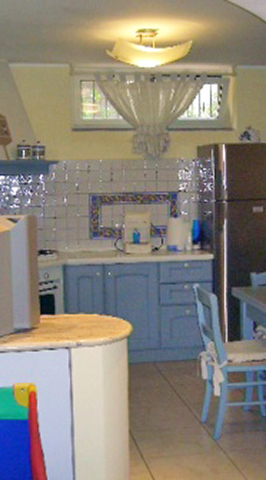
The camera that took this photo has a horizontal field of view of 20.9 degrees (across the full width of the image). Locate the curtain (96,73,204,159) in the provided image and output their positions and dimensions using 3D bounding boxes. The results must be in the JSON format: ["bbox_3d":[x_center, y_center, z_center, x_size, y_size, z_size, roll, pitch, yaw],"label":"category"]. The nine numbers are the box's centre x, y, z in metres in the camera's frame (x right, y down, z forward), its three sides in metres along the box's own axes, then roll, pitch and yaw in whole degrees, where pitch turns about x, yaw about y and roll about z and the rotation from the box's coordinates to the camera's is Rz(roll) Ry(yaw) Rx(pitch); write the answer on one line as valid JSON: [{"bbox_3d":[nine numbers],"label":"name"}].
[{"bbox_3d":[0.153,-1.089,6.326,0.960,0.750,0.110,-2,5,-10],"label":"curtain"}]

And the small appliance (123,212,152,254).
[{"bbox_3d":[0.025,-0.062,6.221,0.240,0.345,0.250,-2,5,-10],"label":"small appliance"}]

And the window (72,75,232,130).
[{"bbox_3d":[0.168,-1.230,6.450,1.440,0.510,0.110,-2,5,-10],"label":"window"}]

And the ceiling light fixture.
[{"bbox_3d":[0.113,-1.292,4.877,0.550,0.240,0.460,-2,5,-10],"label":"ceiling light fixture"}]

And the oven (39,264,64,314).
[{"bbox_3d":[-0.936,0.506,5.680,0.550,0.600,0.600,2,6,35],"label":"oven"}]

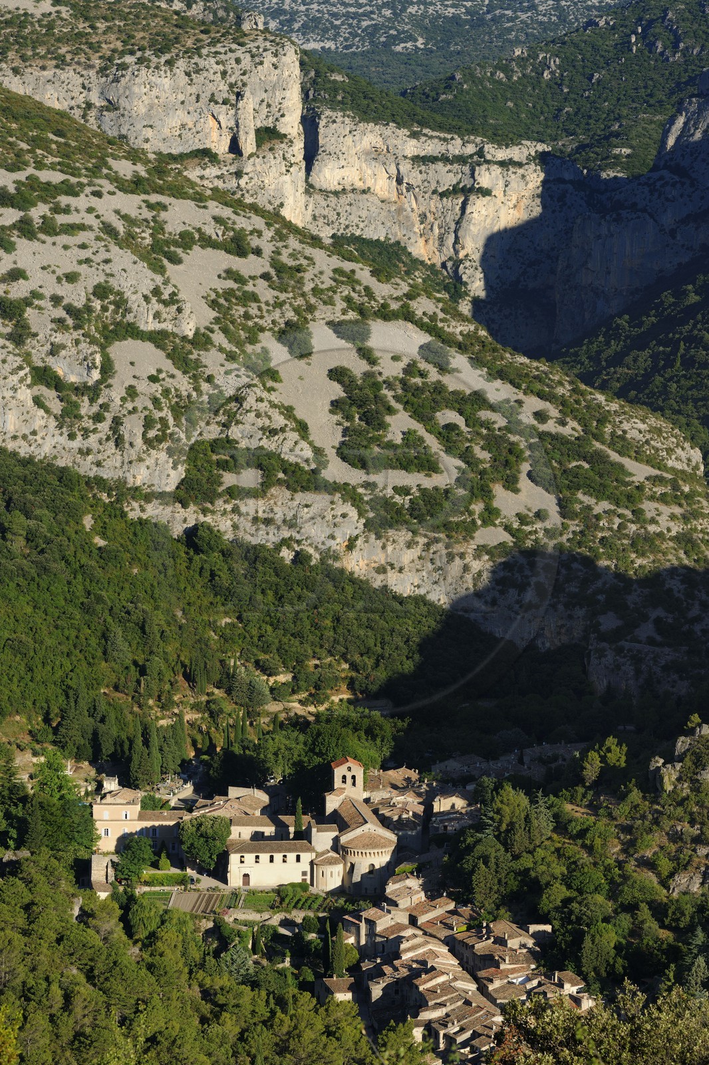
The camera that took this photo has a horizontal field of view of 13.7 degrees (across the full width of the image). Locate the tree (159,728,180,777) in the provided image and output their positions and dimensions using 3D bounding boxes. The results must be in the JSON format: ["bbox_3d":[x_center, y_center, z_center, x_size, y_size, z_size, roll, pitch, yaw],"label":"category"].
[{"bbox_3d":[-53.490,63.510,855.000,5.900,13.800,5.900,0,8,0],"label":"tree"}]

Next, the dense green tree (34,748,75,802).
[{"bbox_3d":[-83.610,67.980,826.000,12.000,15.600,12.000,0,8,0],"label":"dense green tree"}]

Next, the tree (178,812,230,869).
[{"bbox_3d":[-39.180,81.230,774.000,13.400,15.200,13.200,0,8,0],"label":"tree"}]

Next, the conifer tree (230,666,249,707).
[{"bbox_3d":[-36.024,48.277,925.000,5.982,12.367,5.982,0,7,0],"label":"conifer tree"}]

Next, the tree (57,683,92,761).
[{"bbox_3d":[-81.440,55.180,862.000,10.200,22.300,10.200,0,8,0],"label":"tree"}]

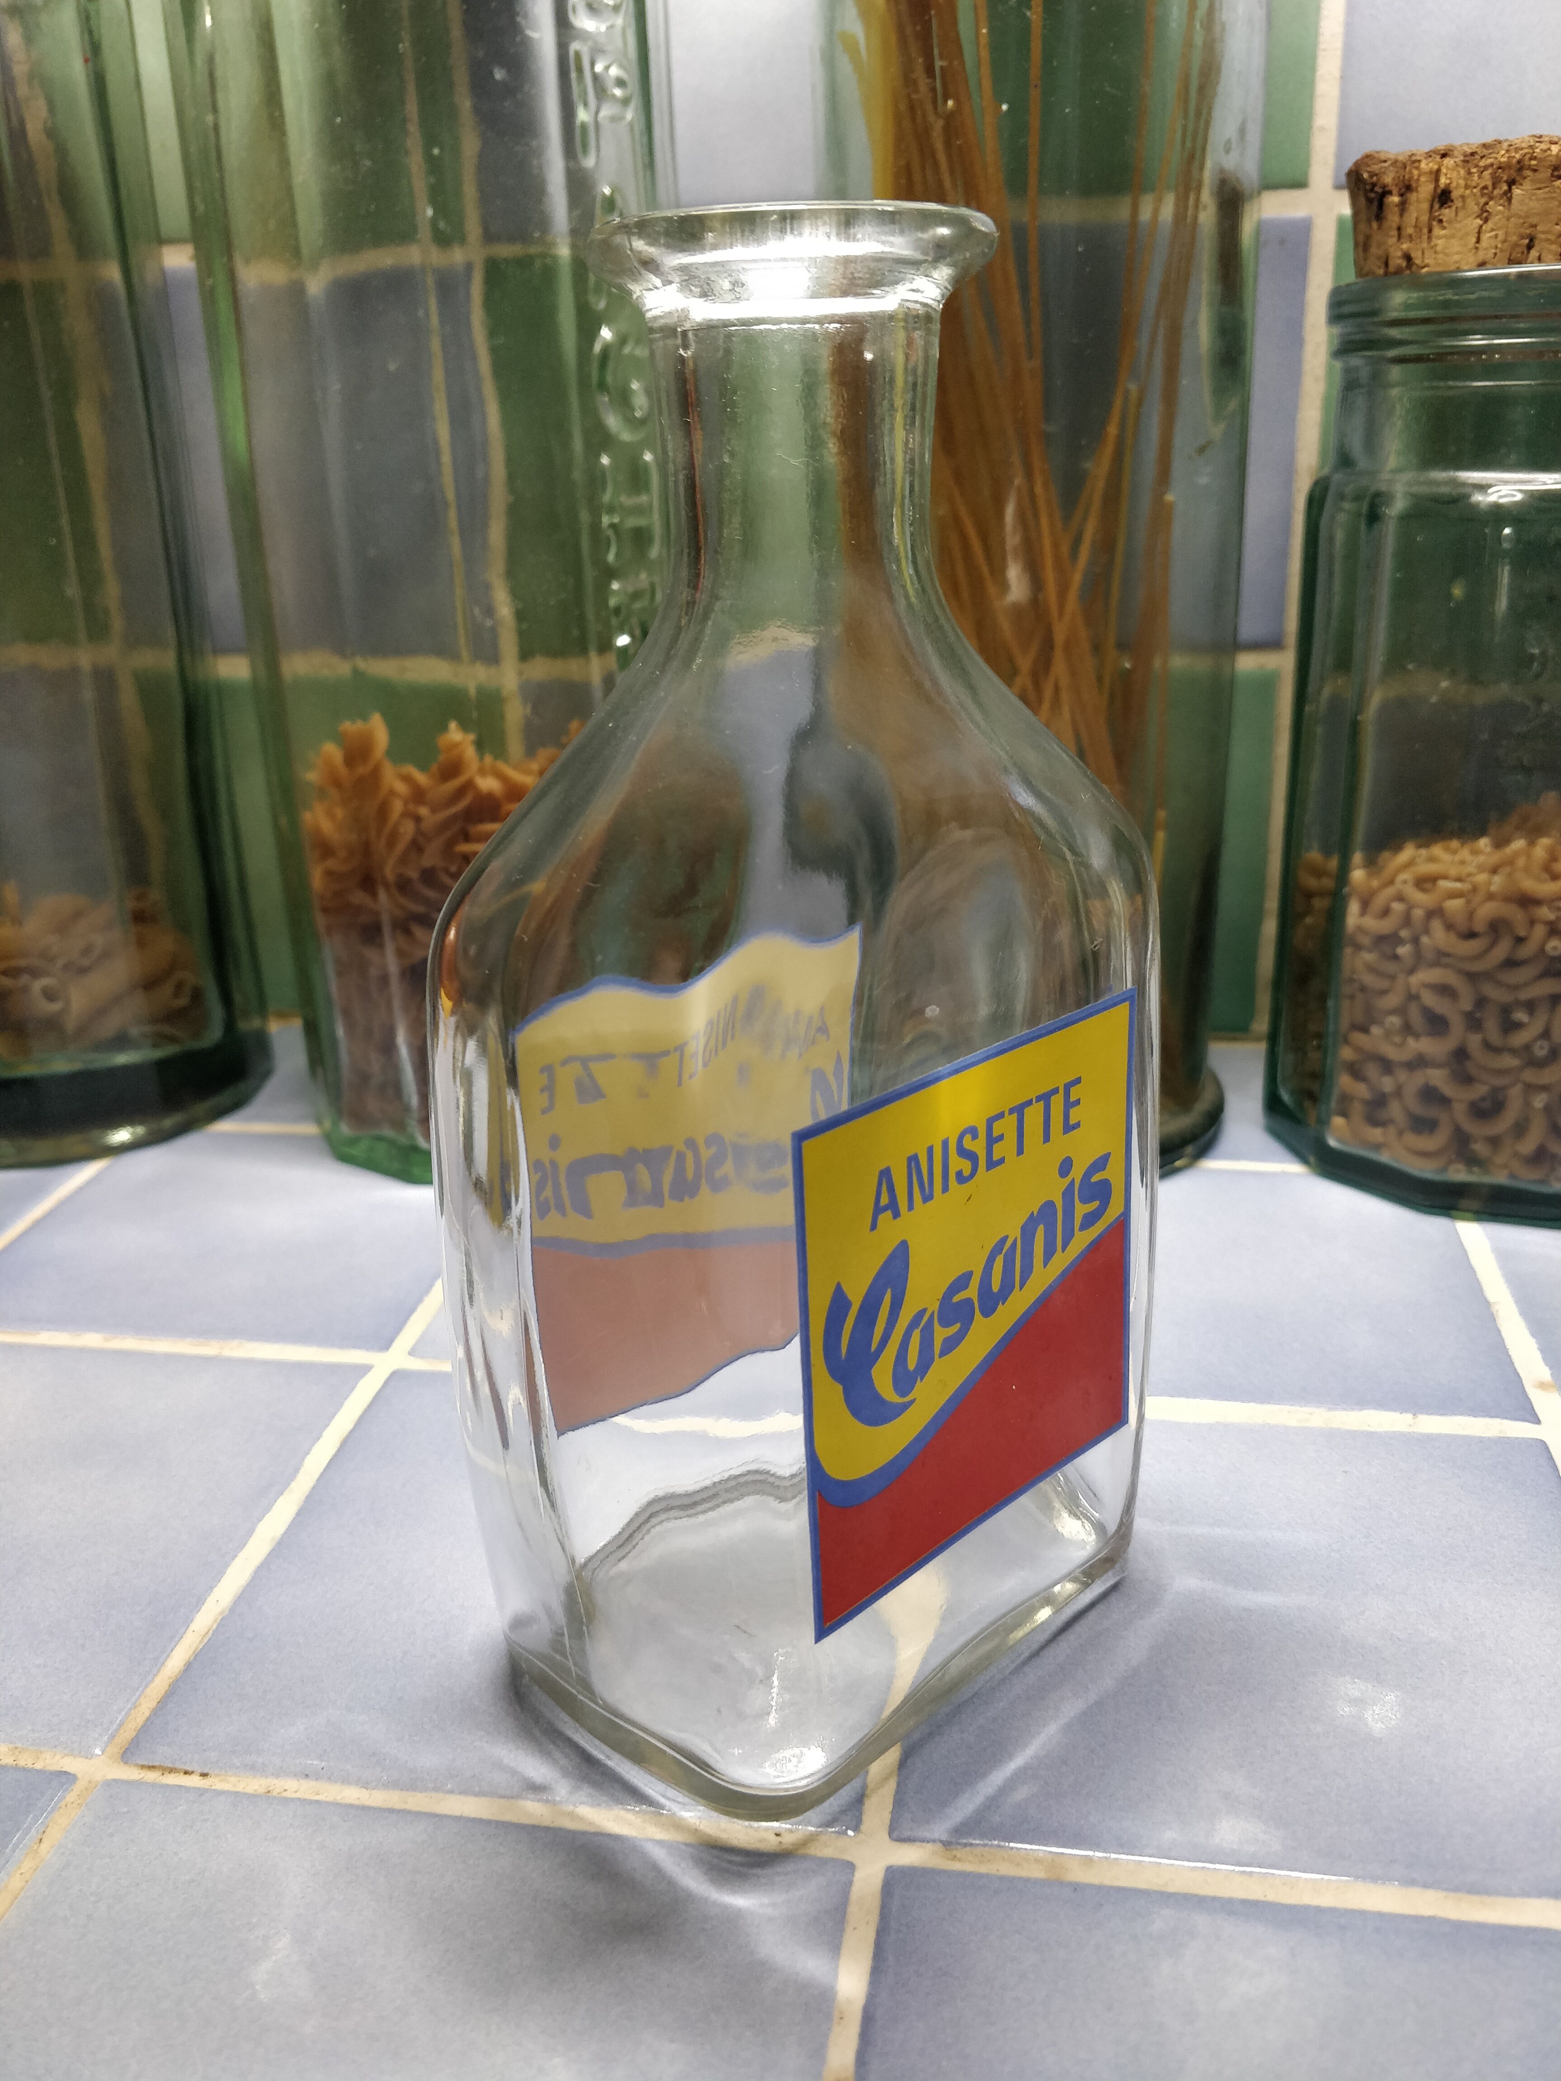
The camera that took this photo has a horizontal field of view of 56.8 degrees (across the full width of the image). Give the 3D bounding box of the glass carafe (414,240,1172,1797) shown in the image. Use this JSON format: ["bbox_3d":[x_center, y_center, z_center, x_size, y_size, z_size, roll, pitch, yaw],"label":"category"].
[{"bbox_3d":[0.004,-0.006,0.210,0.100,0.194,0.074,-19,27,-38],"label":"glass carafe"}]

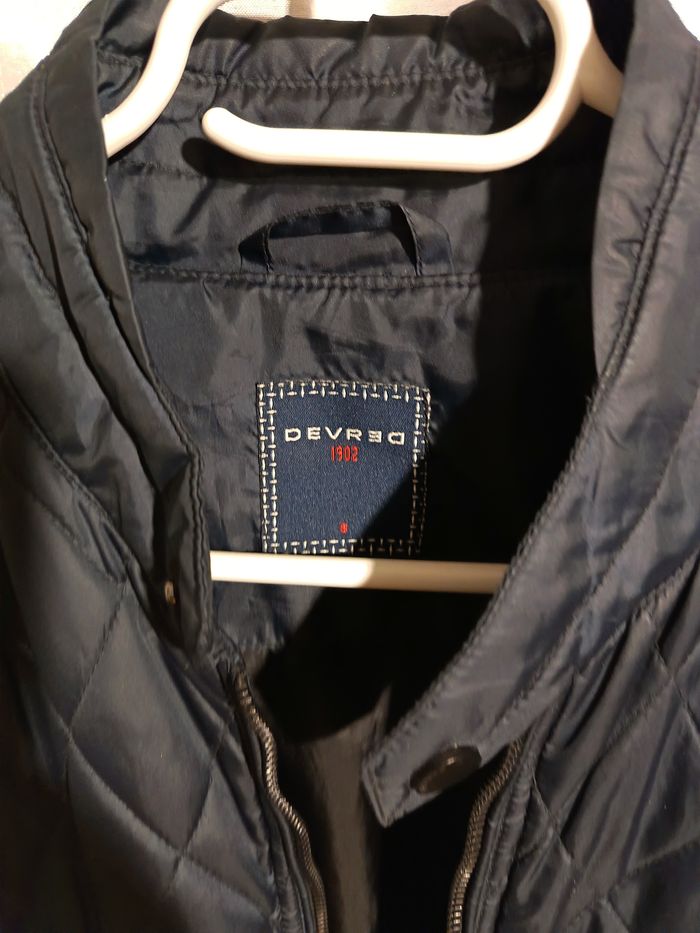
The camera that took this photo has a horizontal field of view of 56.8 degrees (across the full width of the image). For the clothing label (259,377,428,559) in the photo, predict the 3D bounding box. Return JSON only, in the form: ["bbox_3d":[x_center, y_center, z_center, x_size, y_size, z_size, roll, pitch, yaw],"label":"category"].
[{"bbox_3d":[-0.003,0.002,0.215,0.056,0.059,0.003,1,19,0],"label":"clothing label"}]

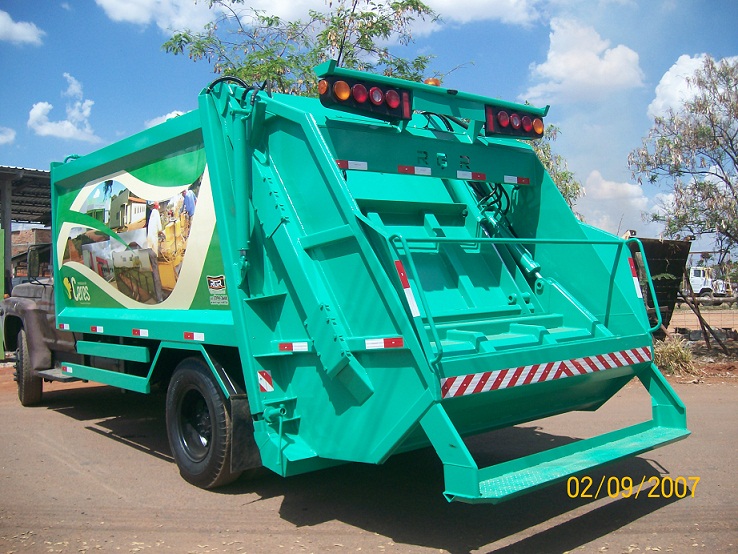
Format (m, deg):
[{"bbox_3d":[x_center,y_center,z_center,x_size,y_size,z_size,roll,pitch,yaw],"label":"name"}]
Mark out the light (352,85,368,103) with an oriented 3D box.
[{"bbox_3d":[-0.051,-1.096,4.471,0.115,0.115,0.035,-2,-4,-40],"label":"light"}]

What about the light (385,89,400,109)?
[{"bbox_3d":[0.151,-1.104,4.644,0.115,0.115,0.035,-2,-4,-40],"label":"light"}]

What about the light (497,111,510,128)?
[{"bbox_3d":[0.963,-1.125,5.332,0.115,0.115,0.035,-2,-4,-40],"label":"light"}]

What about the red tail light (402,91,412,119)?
[{"bbox_3d":[0.240,-1.088,4.738,0.046,0.162,0.018,-2,-4,-40],"label":"red tail light"}]

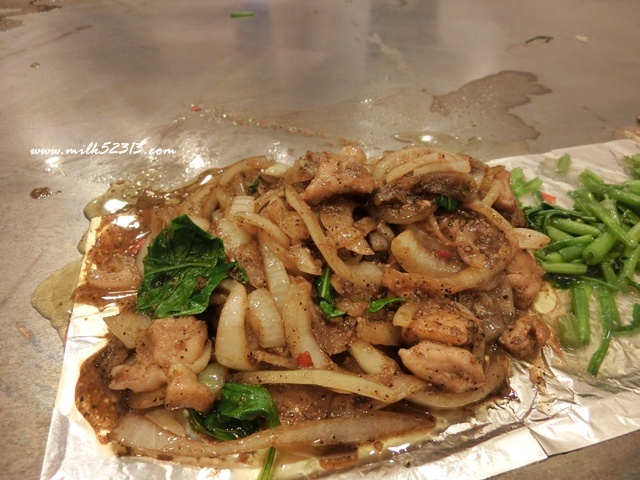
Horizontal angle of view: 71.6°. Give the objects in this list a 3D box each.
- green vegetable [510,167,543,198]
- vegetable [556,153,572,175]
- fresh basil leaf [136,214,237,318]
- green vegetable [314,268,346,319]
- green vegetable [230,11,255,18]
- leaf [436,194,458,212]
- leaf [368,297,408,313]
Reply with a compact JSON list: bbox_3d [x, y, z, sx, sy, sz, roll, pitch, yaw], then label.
[{"bbox_3d":[0.171,-0.048,0.366,0.023,0.011,0.036,18,42,21],"label":"green vegetable"},{"bbox_3d":[0.217,-0.068,0.393,0.010,0.009,0.028,22,44,25],"label":"vegetable"},{"bbox_3d":[-0.077,0.015,0.259,0.053,0.020,0.056,-6,54,-8],"label":"fresh basil leaf"},{"bbox_3d":[0.006,0.029,0.239,0.015,0.011,0.025,-3,64,-4],"label":"green vegetable"},{"bbox_3d":[-0.145,-0.423,0.833,0.044,0.009,0.010,0,39,0],"label":"green vegetable"},{"bbox_3d":[0.082,-0.024,0.286,0.013,0.008,0.012,6,64,8],"label":"leaf"},{"bbox_3d":[0.035,0.033,0.229,0.020,0.006,0.008,-13,66,-15],"label":"leaf"}]

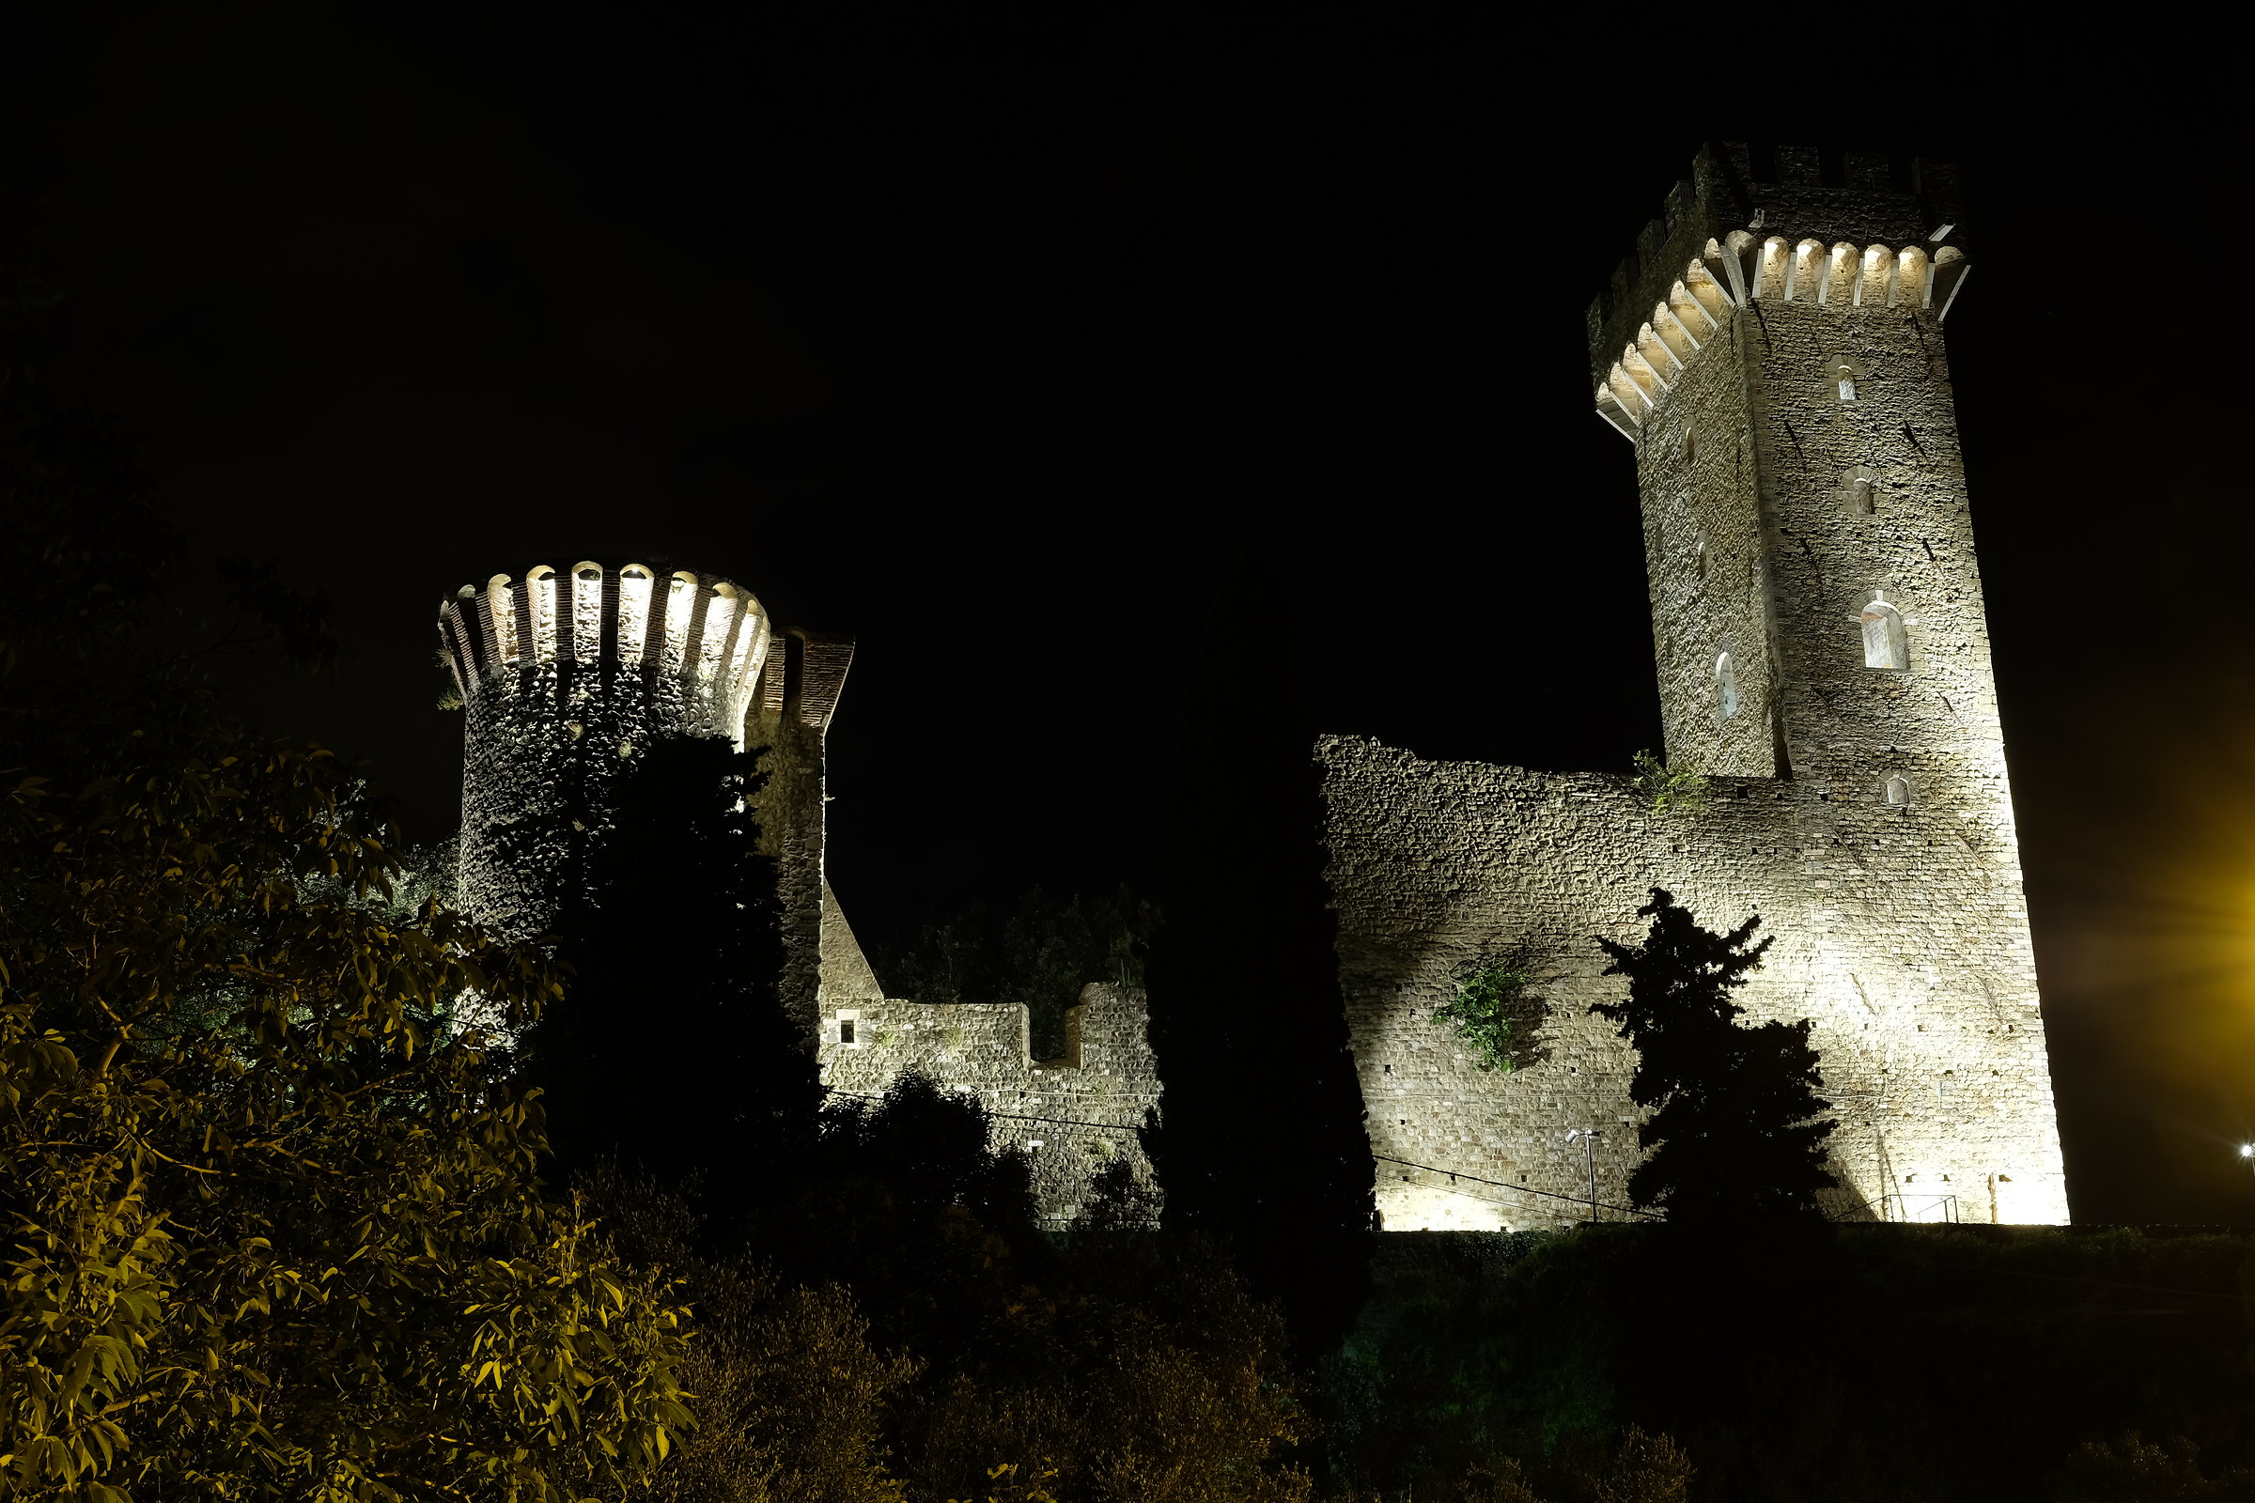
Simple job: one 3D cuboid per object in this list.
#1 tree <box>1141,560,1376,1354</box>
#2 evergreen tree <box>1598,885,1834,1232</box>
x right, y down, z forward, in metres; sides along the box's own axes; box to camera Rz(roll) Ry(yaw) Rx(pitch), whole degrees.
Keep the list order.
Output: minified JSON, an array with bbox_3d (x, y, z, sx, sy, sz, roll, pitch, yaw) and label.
[{"bbox_3d":[2.672,3.939,59.172,4.470,17.130,4.340,-2,-20,2],"label":"tree"},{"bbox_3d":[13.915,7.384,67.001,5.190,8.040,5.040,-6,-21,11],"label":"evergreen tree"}]

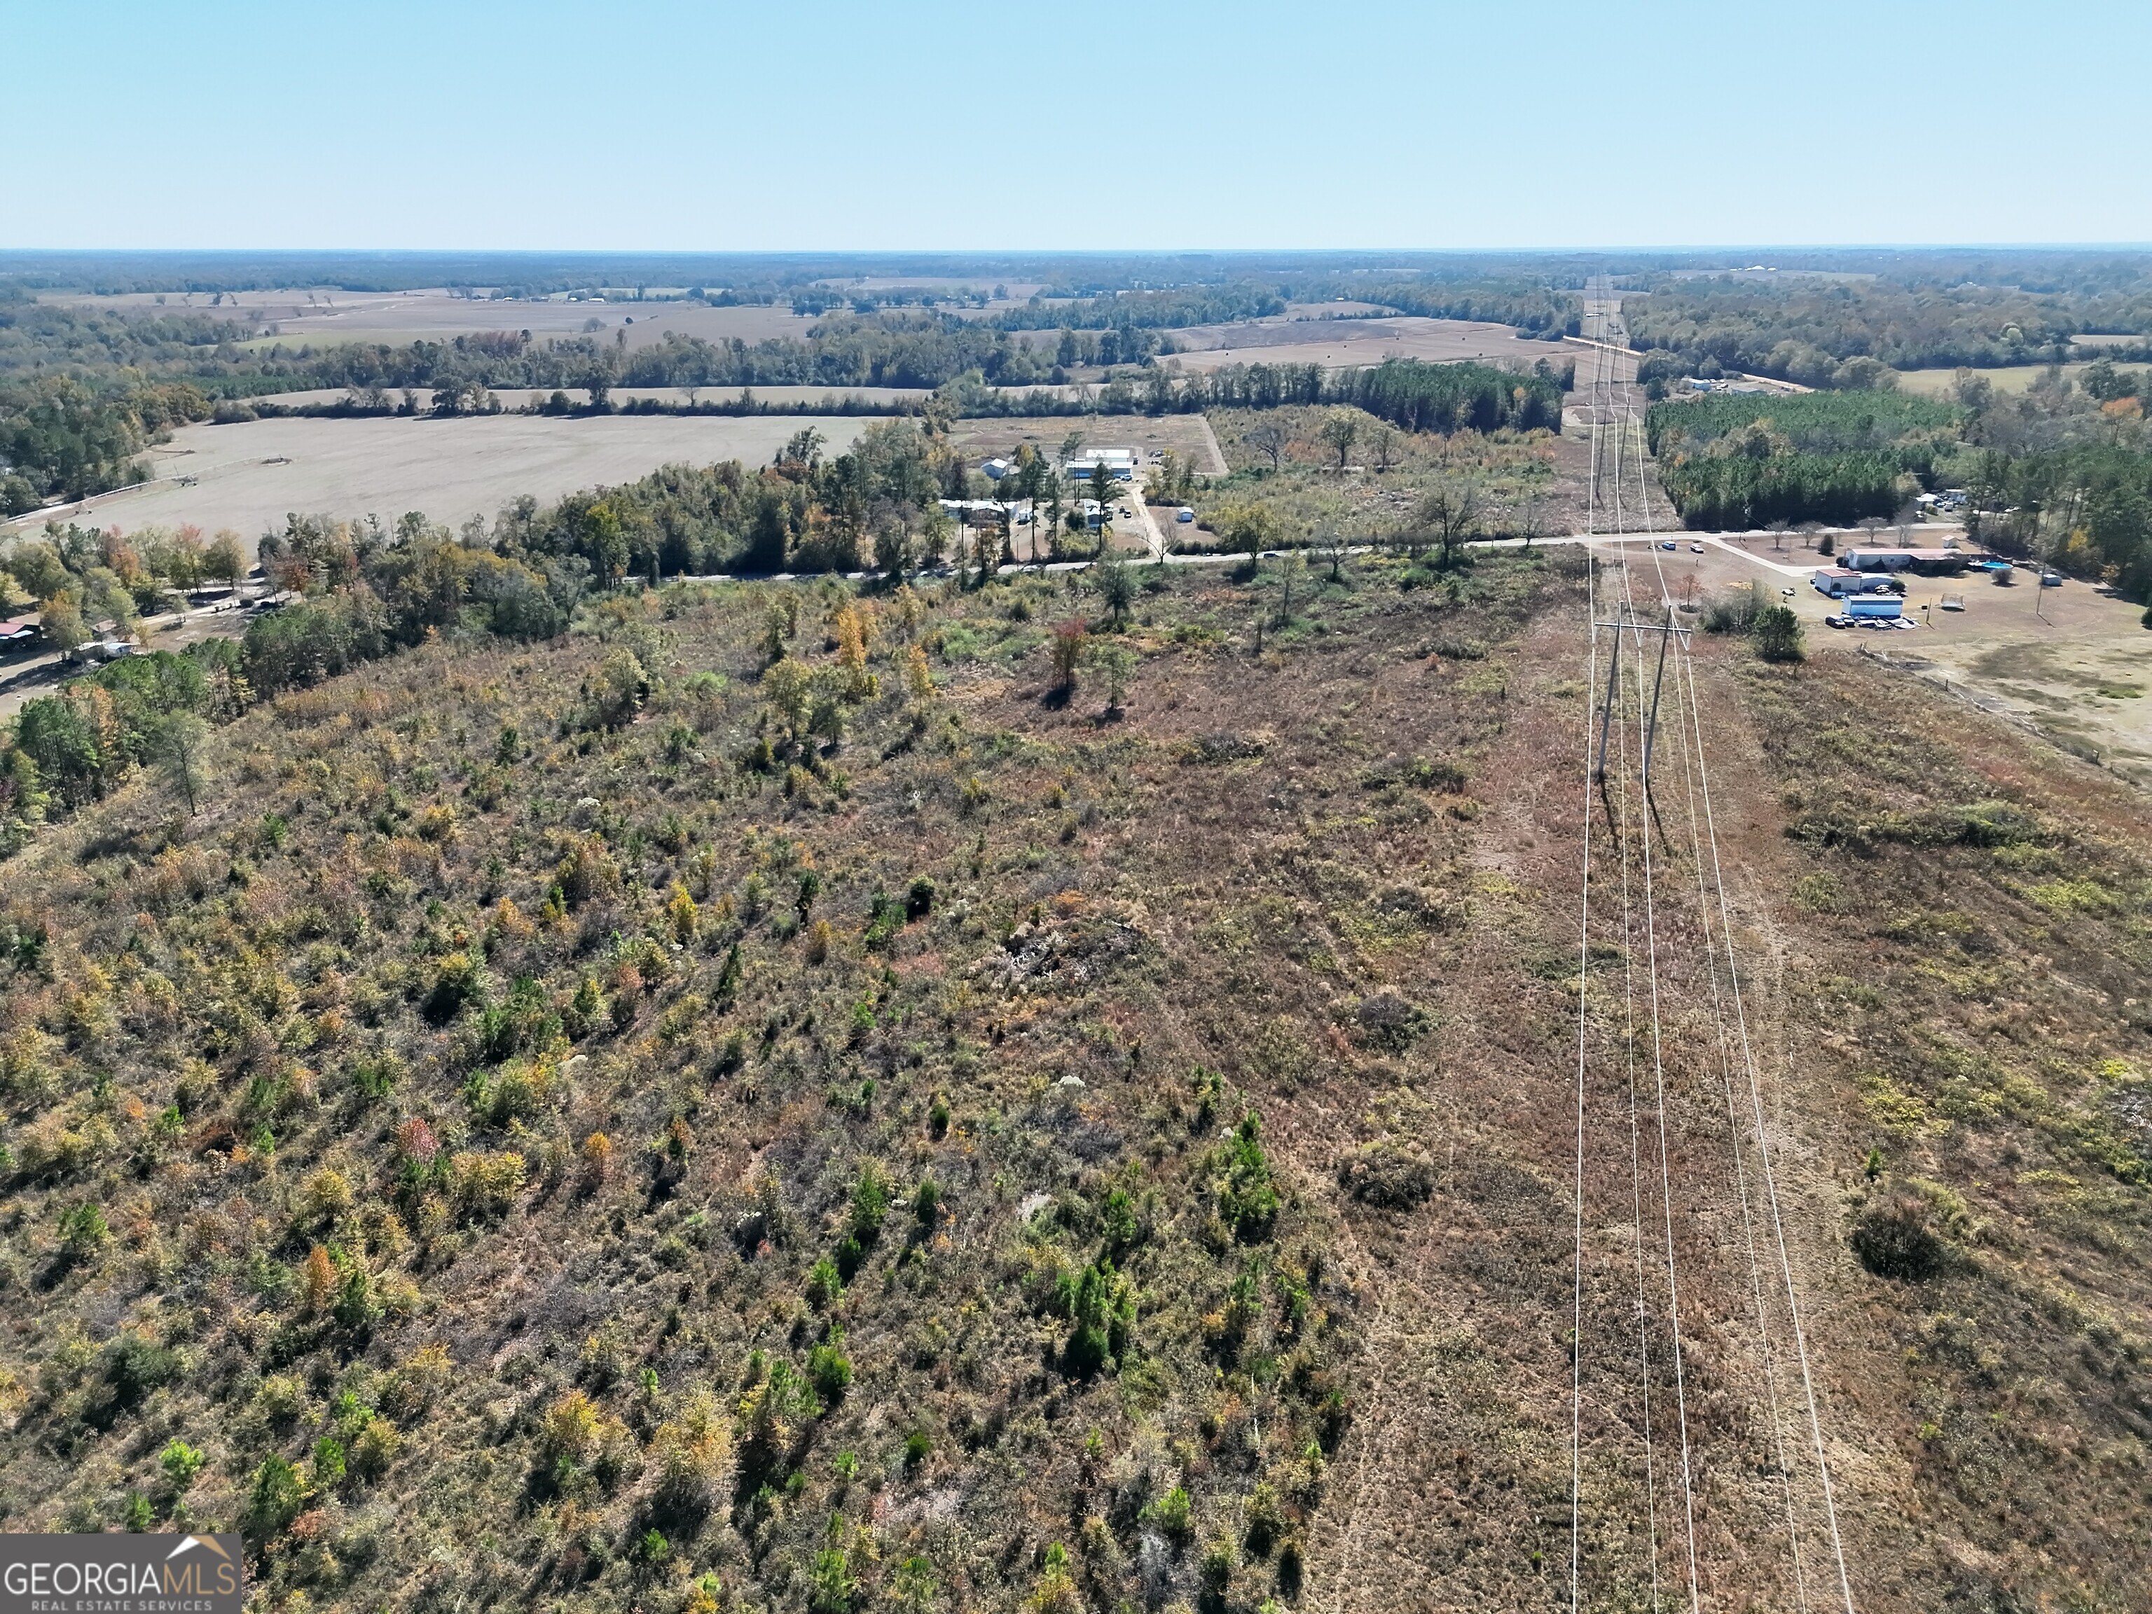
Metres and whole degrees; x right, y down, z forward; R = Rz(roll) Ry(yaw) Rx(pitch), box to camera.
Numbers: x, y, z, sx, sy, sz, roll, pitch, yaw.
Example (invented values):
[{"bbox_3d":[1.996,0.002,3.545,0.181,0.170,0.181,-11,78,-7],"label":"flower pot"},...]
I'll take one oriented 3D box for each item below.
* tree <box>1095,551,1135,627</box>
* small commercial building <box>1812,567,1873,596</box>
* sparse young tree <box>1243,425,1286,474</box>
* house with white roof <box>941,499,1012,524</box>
[{"bbox_3d":[7.616,-42.891,294.332,7.282,13.778,7.282,0,21,0],"label":"tree"},{"bbox_3d":[164.431,-48.215,321.020,7.800,4.400,8.000,-2,21,-5],"label":"small commercial building"},{"bbox_3d":[61.576,-117.206,488.534,13.105,15.108,13.105,0,21,0],"label":"sparse young tree"},{"bbox_3d":[-27.595,-81.959,410.765,20.000,4.500,8.500,3,21,8],"label":"house with white roof"}]

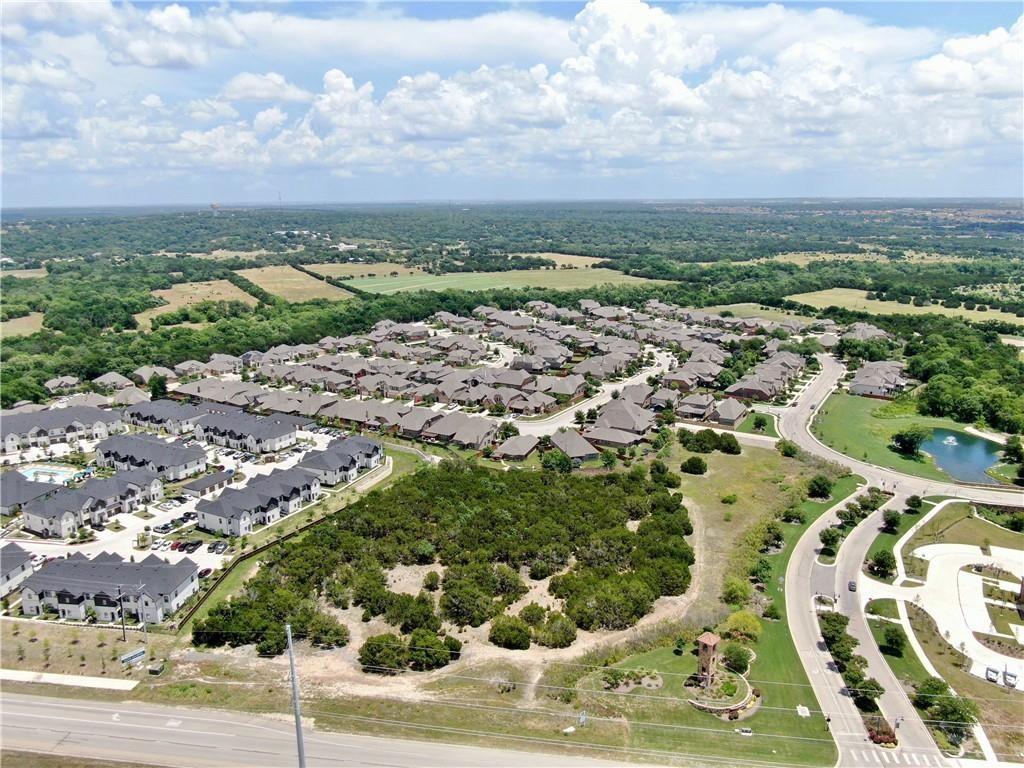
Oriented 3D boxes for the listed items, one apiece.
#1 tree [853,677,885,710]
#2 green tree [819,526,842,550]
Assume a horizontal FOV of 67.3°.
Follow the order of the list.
[{"bbox_3d":[69.090,59.030,148.640,5.700,6.200,5.700,-1,14,0],"label":"tree"},{"bbox_3d":[89.590,43.830,216.470,5.990,7.150,5.990,0,13,0],"label":"green tree"}]

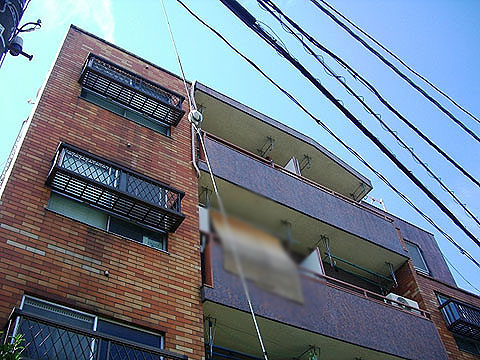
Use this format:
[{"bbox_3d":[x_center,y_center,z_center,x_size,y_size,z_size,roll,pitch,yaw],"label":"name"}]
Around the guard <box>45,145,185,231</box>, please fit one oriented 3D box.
[{"bbox_3d":[-1.738,0.134,7.674,1.958,0.611,0.320,24,-57,-23],"label":"guard"}]

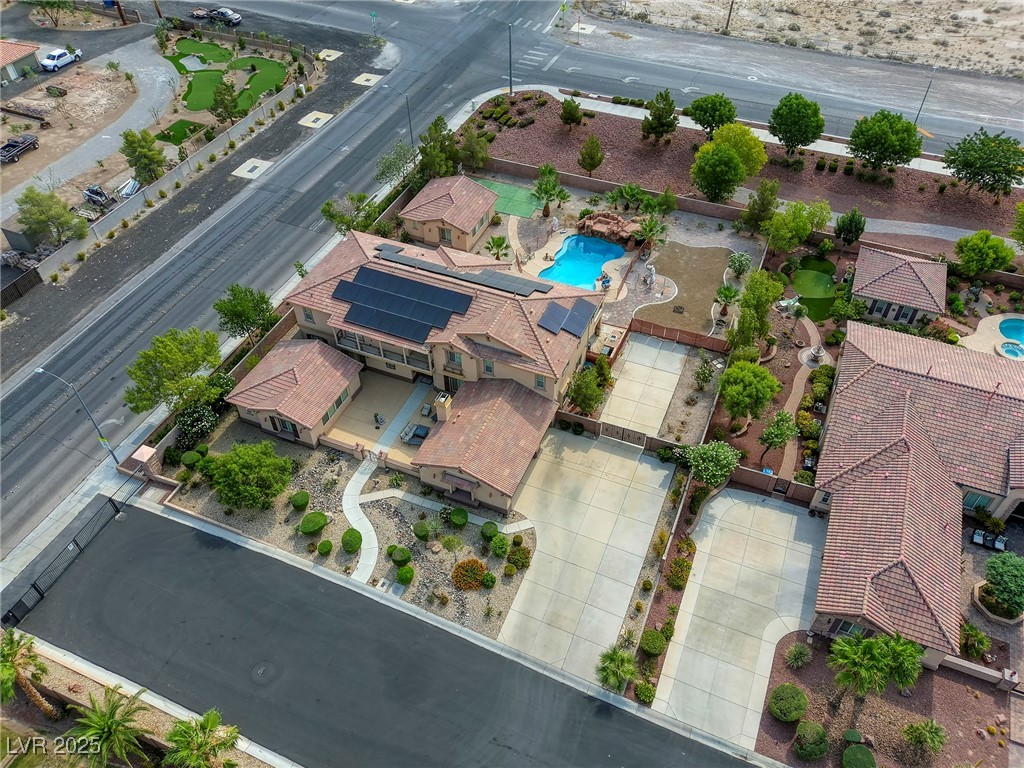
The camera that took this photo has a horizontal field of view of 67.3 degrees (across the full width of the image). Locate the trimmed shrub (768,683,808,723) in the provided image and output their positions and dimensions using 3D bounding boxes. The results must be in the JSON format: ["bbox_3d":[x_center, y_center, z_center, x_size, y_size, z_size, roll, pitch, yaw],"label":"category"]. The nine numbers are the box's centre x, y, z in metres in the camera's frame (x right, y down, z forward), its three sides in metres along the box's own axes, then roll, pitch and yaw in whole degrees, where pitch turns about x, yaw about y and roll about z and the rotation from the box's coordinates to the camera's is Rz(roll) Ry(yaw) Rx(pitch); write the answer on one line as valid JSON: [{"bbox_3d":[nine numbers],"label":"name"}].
[{"bbox_3d":[16.254,18.701,45.270,2.220,1.400,2.220,17,48,16],"label":"trimmed shrub"}]

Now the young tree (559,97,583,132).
[{"bbox_3d":[7.370,-33.425,95.562,2.720,4.400,2.720,0,46,0],"label":"young tree"}]

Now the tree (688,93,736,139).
[{"bbox_3d":[24.697,-32.501,94.862,5.430,5.900,5.430,0,46,0],"label":"tree"}]

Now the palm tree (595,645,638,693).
[{"bbox_3d":[6.526,17.888,48.149,2.620,3.230,2.620,0,46,0],"label":"palm tree"}]

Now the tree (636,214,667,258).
[{"bbox_3d":[14.087,-14.829,77.454,3.060,4.400,3.060,0,46,0],"label":"tree"}]

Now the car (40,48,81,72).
[{"bbox_3d":[-66.149,-47.727,112.776,2.000,1.940,5.850,22,50,20],"label":"car"}]

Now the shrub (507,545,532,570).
[{"bbox_3d":[0.459,11.780,52.245,1.710,1.300,1.710,0,46,0],"label":"shrub"}]

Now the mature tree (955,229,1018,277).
[{"bbox_3d":[46.236,-12.378,75.764,5.320,5.260,5.320,0,46,0],"label":"mature tree"}]

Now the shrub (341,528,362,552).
[{"bbox_3d":[-11.350,11.180,54.687,1.420,1.600,1.420,0,45,0],"label":"shrub"}]

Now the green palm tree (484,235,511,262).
[{"bbox_3d":[-1.411,-13.065,75.397,2.540,2.820,2.540,0,46,0],"label":"green palm tree"}]

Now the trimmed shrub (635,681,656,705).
[{"bbox_3d":[8.232,18.917,47.132,1.220,1.250,1.220,0,45,0],"label":"trimmed shrub"}]

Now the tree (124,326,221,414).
[{"bbox_3d":[-25.838,-0.229,59.609,6.900,7.900,6.900,17,48,16],"label":"tree"}]

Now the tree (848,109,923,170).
[{"bbox_3d":[43.135,-27.979,89.559,7.900,7.110,7.900,0,46,0],"label":"tree"}]

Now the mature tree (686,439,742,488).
[{"bbox_3d":[15.075,6.598,58.202,3.910,4.390,3.910,0,46,0],"label":"mature tree"}]

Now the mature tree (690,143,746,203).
[{"bbox_3d":[21.807,-22.223,81.470,5.690,6.550,5.690,17,48,16],"label":"mature tree"}]

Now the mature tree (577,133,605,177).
[{"bbox_3d":[9.171,-26.333,89.140,2.970,5.670,2.970,0,46,0],"label":"mature tree"}]

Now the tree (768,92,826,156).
[{"bbox_3d":[33.647,-30.451,91.439,6.260,7.910,6.260,0,46,0],"label":"tree"}]

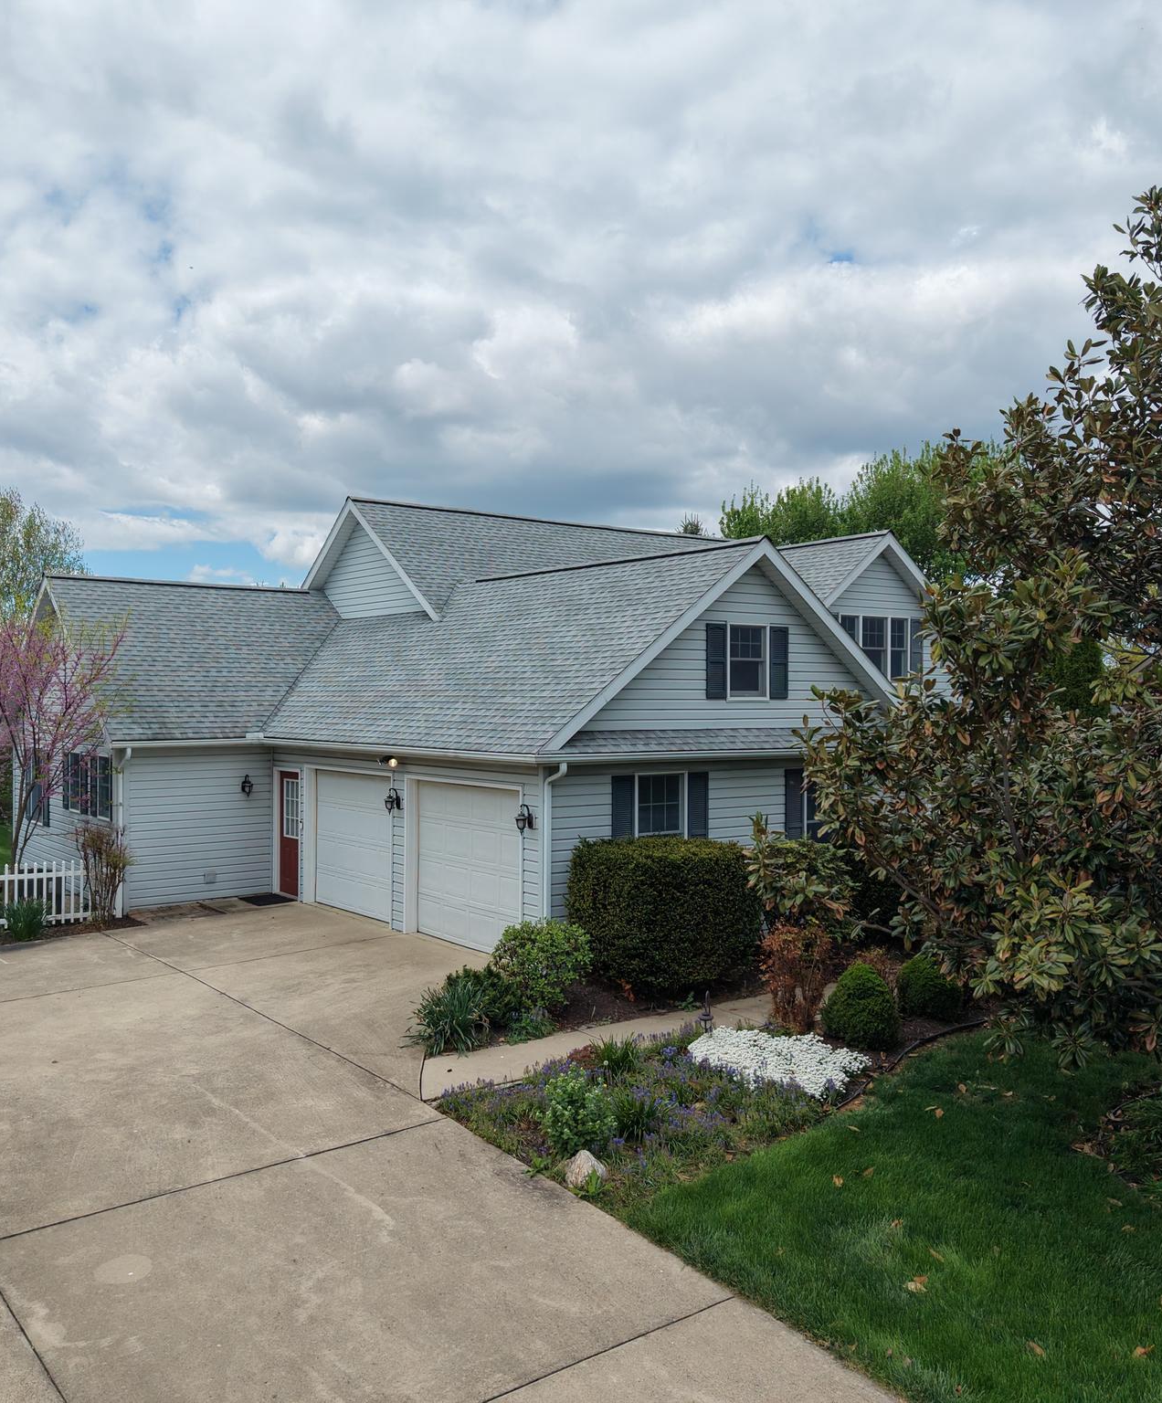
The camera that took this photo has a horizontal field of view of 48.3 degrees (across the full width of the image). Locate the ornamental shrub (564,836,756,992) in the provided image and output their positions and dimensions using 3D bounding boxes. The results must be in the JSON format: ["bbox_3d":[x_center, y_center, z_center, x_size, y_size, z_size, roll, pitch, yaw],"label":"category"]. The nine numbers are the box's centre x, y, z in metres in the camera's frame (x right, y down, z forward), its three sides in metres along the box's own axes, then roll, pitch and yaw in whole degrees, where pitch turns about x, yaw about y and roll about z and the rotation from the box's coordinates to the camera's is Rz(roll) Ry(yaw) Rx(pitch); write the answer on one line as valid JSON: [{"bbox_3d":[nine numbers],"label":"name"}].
[{"bbox_3d":[0.918,2.399,14.556,1.950,1.580,1.650,0,0,-36],"label":"ornamental shrub"}]

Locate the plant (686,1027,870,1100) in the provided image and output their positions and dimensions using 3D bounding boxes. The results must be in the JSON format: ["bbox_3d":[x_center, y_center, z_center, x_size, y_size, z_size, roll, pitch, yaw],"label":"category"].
[{"bbox_3d":[1.710,3.081,11.200,1.270,0.250,1.720,0,0,-36],"label":"plant"}]

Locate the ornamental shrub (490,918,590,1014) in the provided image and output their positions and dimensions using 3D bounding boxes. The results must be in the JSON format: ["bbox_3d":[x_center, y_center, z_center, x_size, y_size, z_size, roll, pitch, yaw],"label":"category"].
[{"bbox_3d":[-0.420,2.718,13.400,1.030,0.930,1.000,0,0,0],"label":"ornamental shrub"}]

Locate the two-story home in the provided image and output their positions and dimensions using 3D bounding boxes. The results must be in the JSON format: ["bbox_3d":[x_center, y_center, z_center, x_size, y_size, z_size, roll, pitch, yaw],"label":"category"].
[{"bbox_3d":[-0.956,-0.263,24.411,15.350,7.010,15.850,0,0,-36],"label":"two-story home"}]

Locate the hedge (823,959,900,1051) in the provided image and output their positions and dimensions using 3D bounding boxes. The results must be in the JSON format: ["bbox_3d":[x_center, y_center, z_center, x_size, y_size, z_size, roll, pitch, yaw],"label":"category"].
[{"bbox_3d":[2.600,2.808,12.020,0.760,0.780,0.760,0,0,0],"label":"hedge"}]

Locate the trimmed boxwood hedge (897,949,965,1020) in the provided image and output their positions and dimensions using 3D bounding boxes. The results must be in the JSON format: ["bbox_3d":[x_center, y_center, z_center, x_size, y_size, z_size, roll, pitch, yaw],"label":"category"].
[{"bbox_3d":[3.600,2.857,13.150,0.760,0.700,0.740,0,0,0],"label":"trimmed boxwood hedge"}]

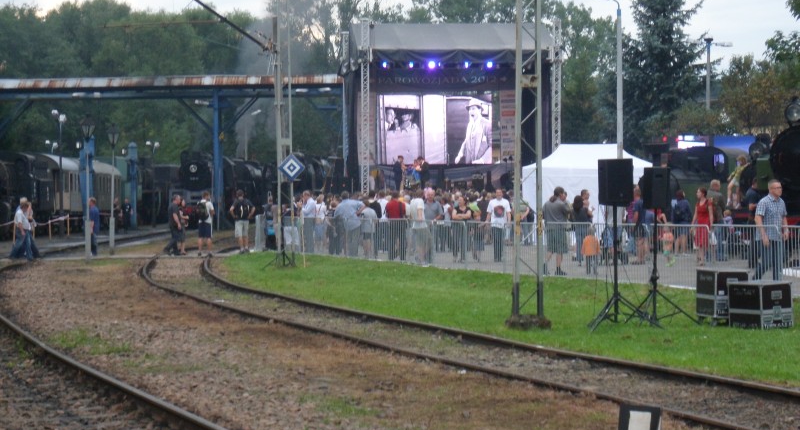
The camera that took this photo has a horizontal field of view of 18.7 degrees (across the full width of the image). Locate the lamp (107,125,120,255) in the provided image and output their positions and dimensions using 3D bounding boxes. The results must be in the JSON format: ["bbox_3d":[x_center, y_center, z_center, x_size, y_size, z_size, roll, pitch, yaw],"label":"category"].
[{"bbox_3d":[-8.102,-0.720,68.490,0.380,3.726,0.380,0,0,0],"label":"lamp"}]

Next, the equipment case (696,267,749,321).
[{"bbox_3d":[4.032,1.036,30.273,0.450,0.660,0.660,0,0,-14],"label":"equipment case"}]

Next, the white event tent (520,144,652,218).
[{"bbox_3d":[6.359,-0.712,82.291,3.900,3.430,3.000,0,0,-9],"label":"white event tent"}]

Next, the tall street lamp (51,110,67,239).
[{"bbox_3d":[-14.636,-1.800,103.985,0.720,5.443,0.500,0,0,0],"label":"tall street lamp"}]

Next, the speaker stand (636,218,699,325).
[{"bbox_3d":[3.259,0.668,29.896,0.900,1.374,0.850,0,0,0],"label":"speaker stand"}]

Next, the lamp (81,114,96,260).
[{"bbox_3d":[-8.023,-0.657,62.490,0.420,3.709,0.420,0,0,0],"label":"lamp"}]

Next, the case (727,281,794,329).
[{"bbox_3d":[4.368,1.100,29.386,0.460,0.540,0.630,0,0,-30],"label":"case"}]

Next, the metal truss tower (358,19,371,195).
[{"bbox_3d":[-1.280,-3.152,89.978,0.360,8.271,0.360,0,0,-7],"label":"metal truss tower"}]

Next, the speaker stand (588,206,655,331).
[{"bbox_3d":[2.723,0.633,29.696,0.900,1.499,0.880,0,0,0],"label":"speaker stand"}]

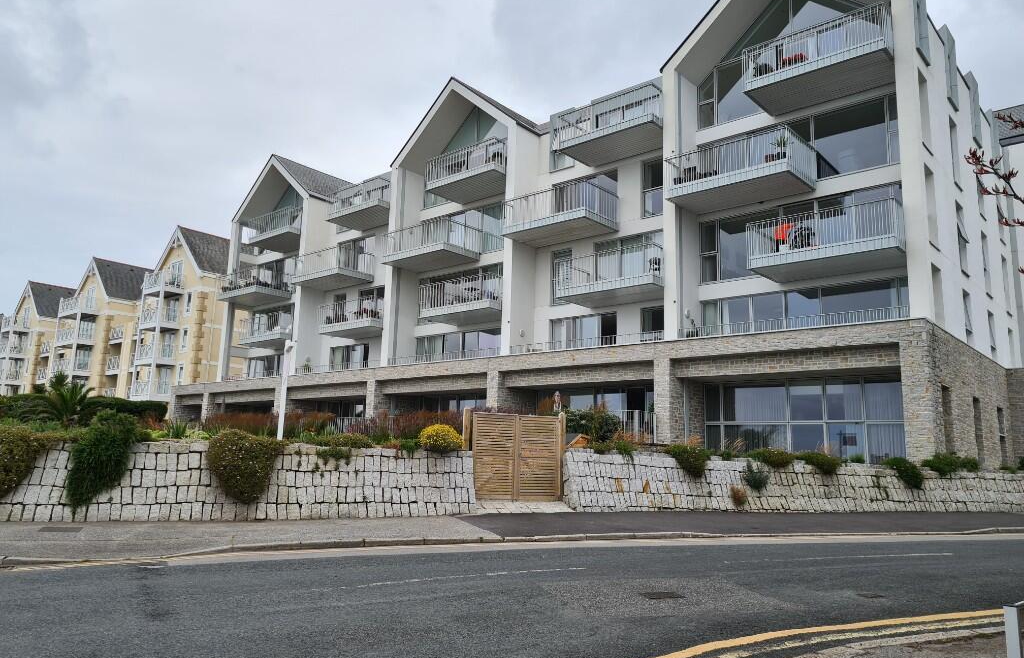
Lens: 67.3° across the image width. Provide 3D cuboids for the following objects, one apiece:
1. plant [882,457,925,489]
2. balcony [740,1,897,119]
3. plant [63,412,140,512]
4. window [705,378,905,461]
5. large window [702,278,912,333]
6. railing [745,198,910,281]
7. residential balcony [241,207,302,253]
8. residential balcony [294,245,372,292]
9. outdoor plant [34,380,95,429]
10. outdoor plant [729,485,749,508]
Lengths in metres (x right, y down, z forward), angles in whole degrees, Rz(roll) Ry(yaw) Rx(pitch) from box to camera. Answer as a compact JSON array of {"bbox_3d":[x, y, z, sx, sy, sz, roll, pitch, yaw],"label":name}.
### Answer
[{"bbox_3d":[10.333,3.814,20.300,1.100,0.800,0.650,7,-11,-27],"label":"plant"},{"bbox_3d":[9.835,-8.336,24.246,4.222,1.453,2.243,-7,-13,40],"label":"balcony"},{"bbox_3d":[-6.868,2.206,12.900,1.084,1.625,0.850,6,-11,-21],"label":"plant"},{"bbox_3d":[9.371,3.015,24.871,6.700,2.800,0.150,-7,-13,40],"label":"window"},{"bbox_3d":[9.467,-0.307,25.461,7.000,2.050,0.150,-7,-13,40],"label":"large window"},{"bbox_3d":[10.364,-2.769,25.026,4.641,1.544,2.394,-7,-13,41],"label":"railing"},{"bbox_3d":[-13.265,-5.756,45.052,4.267,1.551,2.250,-7,-13,40],"label":"residential balcony"},{"bbox_3d":[-10.049,-3.362,43.380,4.379,1.544,2.394,-7,-13,41],"label":"residential balcony"},{"bbox_3d":[-11.321,1.876,19.500,1.500,1.300,1.500,6,-11,-24],"label":"outdoor plant"},{"bbox_3d":[5.272,3.898,17.900,0.480,0.480,0.360,7,-11,-28],"label":"outdoor plant"}]

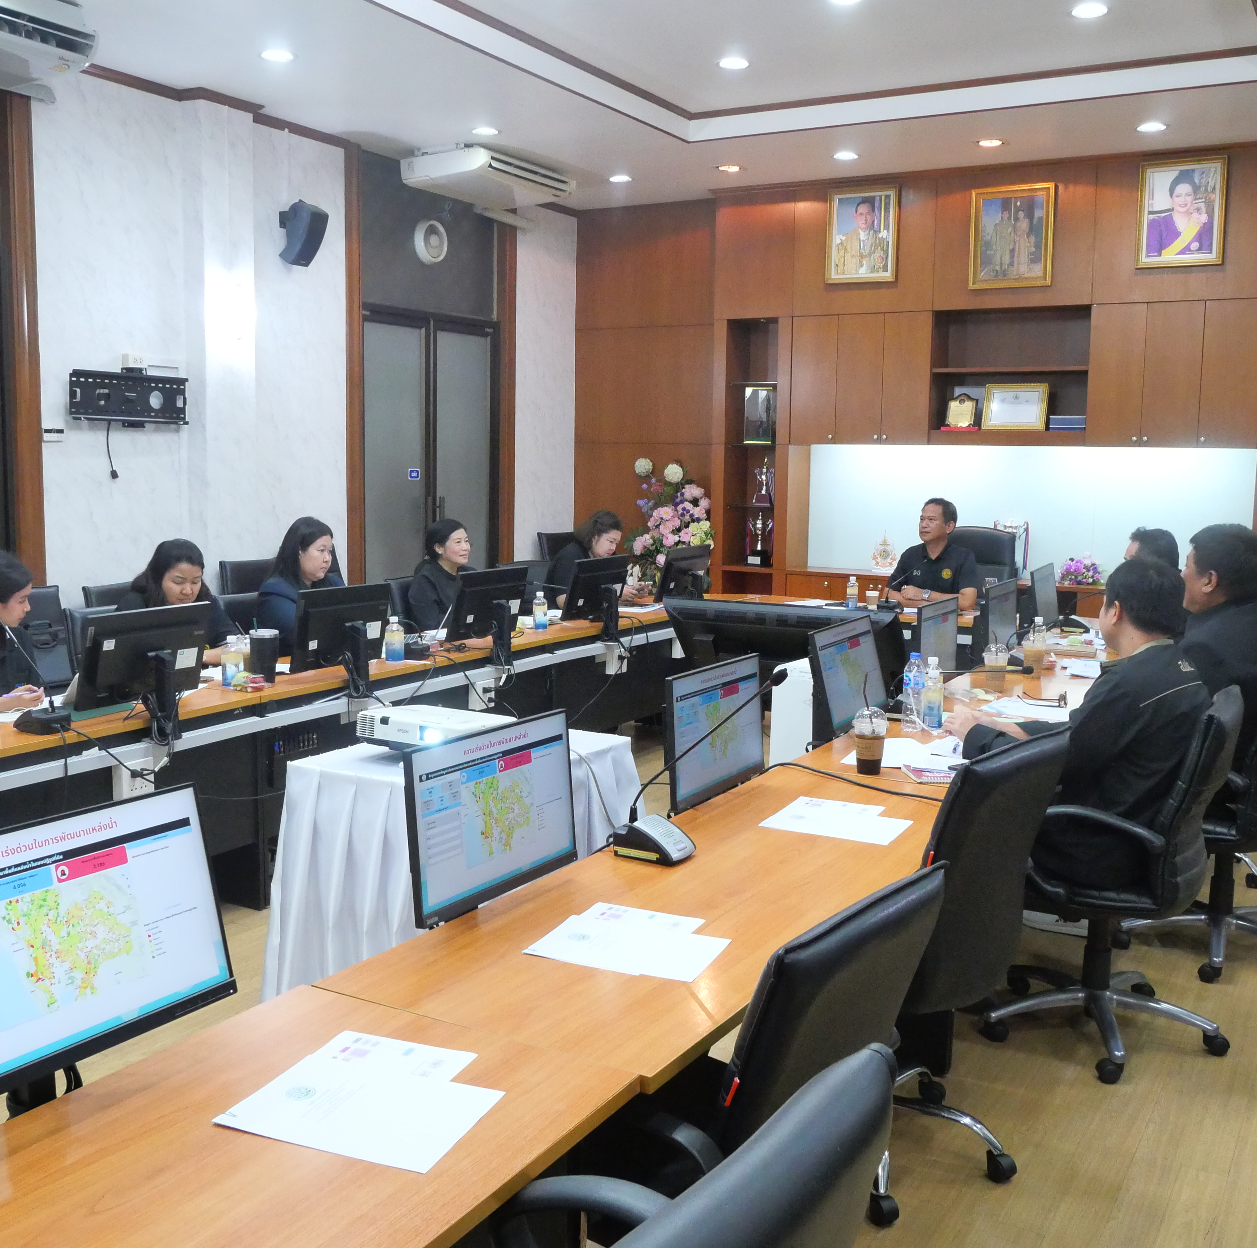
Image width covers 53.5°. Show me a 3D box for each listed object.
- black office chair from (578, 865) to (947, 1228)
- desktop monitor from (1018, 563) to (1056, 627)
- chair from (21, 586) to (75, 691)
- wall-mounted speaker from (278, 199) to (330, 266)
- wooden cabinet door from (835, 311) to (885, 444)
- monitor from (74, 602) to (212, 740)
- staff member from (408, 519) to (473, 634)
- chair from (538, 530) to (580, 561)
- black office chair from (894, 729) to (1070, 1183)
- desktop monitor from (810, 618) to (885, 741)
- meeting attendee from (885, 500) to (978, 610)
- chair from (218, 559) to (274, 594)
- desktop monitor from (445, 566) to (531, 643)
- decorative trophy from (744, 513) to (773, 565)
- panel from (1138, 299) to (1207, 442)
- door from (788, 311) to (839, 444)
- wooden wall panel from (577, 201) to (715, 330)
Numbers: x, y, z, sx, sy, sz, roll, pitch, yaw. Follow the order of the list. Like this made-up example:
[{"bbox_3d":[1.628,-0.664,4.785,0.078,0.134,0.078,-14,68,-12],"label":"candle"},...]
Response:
[{"bbox_3d":[0.151,0.841,1.967,0.660,0.970,0.640,6,9,38],"label":"black office chair"},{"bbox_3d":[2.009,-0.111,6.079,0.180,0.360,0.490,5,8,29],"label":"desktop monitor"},{"bbox_3d":[-2.588,0.355,5.601,0.640,0.990,0.600,5,8,28],"label":"chair"},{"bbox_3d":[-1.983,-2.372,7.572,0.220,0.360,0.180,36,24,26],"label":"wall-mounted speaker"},{"bbox_3d":[1.694,-1.789,9.118,0.364,0.937,0.030,6,9,32],"label":"wooden cabinet door"},{"bbox_3d":[-1.474,0.157,3.897,0.170,0.410,0.490,4,8,26],"label":"monitor"},{"bbox_3d":[-0.781,0.154,6.220,0.680,1.280,0.470,4,7,22],"label":"staff member"},{"bbox_3d":[-0.220,0.031,8.016,0.650,1.140,0.630,5,8,32],"label":"chair"},{"bbox_3d":[0.570,0.712,2.850,0.660,0.970,0.600,8,10,43],"label":"black office chair"},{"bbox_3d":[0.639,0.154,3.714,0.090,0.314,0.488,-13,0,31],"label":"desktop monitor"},{"bbox_3d":[1.724,-0.025,7.163,0.548,1.376,0.748,4,8,23],"label":"meeting attendee"},{"bbox_3d":[-1.836,0.152,6.807,0.658,0.987,0.598,6,9,32],"label":"chair"},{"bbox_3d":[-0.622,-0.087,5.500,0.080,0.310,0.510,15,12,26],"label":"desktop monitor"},{"bbox_3d":[1.074,-0.693,10.325,0.210,0.440,0.150,5,8,32],"label":"decorative trophy"},{"bbox_3d":[3.572,-1.626,8.159,0.347,0.927,0.040,4,7,26],"label":"panel"},{"bbox_3d":[1.397,-1.833,9.375,0.360,0.950,0.030,5,8,29],"label":"door"},{"bbox_3d":[0.137,-2.881,10.069,1.228,0.966,0.040,4,7,26],"label":"wooden wall panel"}]

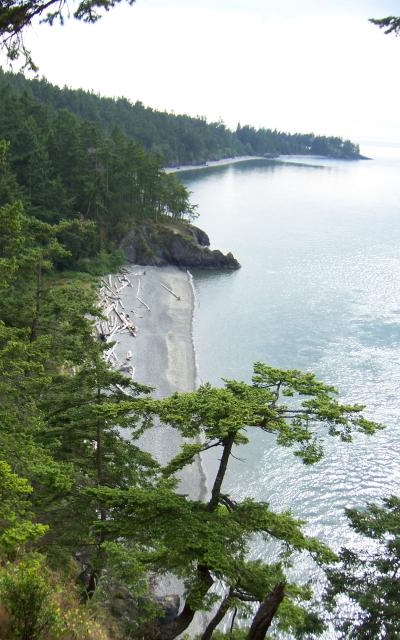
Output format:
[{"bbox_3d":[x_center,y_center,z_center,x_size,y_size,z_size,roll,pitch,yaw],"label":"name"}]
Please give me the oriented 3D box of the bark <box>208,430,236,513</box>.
[{"bbox_3d":[0.404,2.785,12.185,0.183,1.606,0.183,12,14,-3],"label":"bark"}]

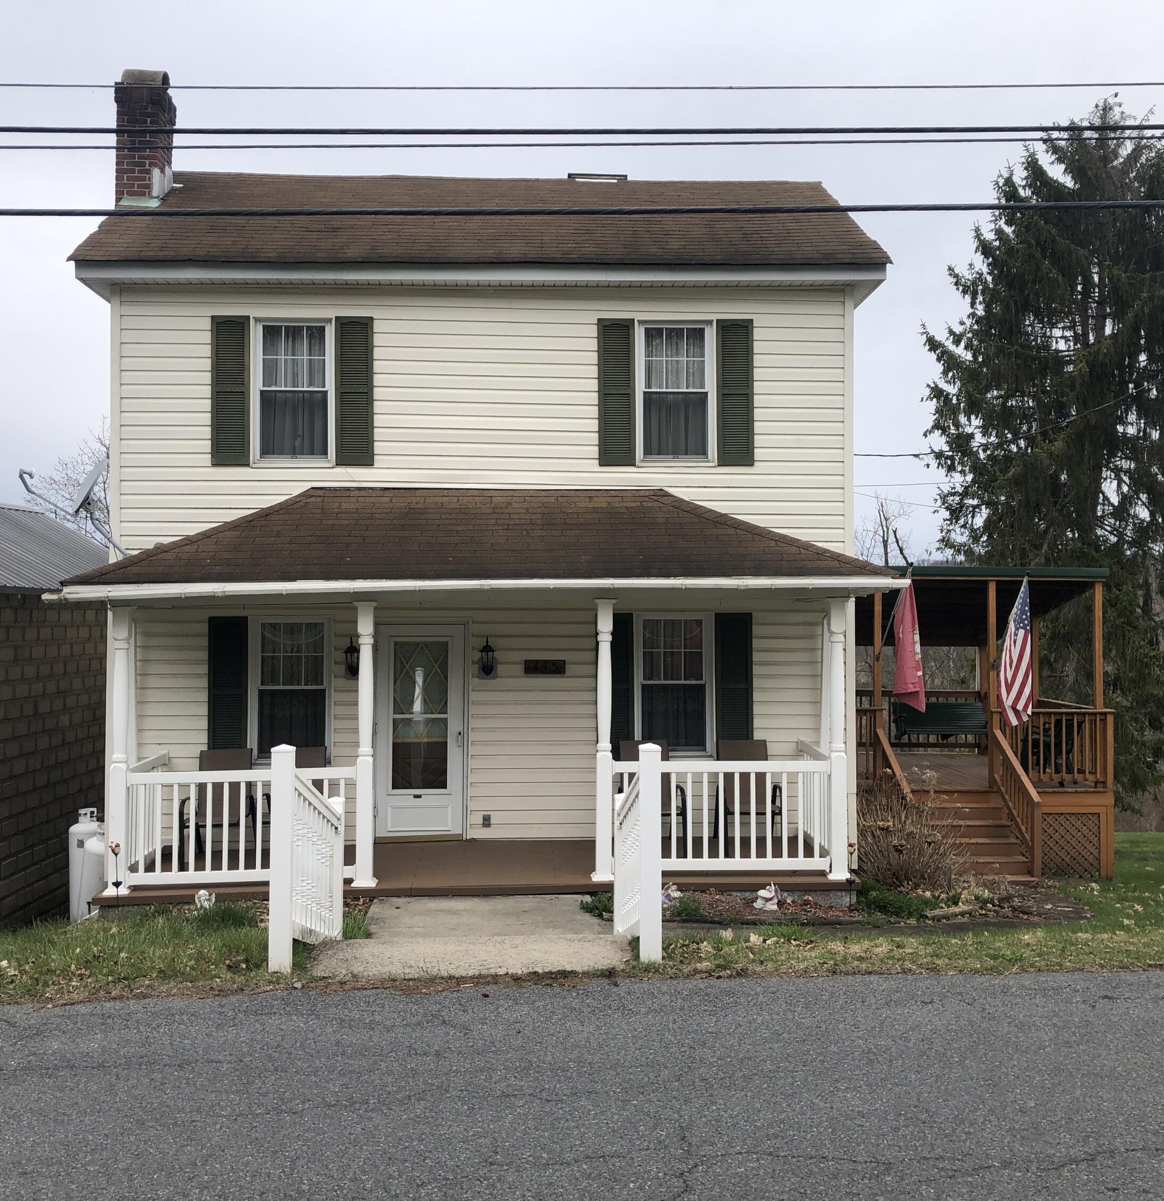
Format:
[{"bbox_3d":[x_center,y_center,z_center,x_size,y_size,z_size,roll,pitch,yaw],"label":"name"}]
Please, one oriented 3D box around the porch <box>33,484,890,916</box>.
[{"bbox_3d":[-0.801,0.704,11.222,6.740,3.500,1.760,0,-1,-3],"label":"porch"}]

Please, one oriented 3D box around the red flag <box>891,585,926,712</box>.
[{"bbox_3d":[3.435,0.447,13.600,0.370,1.460,0.360,0,-1,-3],"label":"red flag"}]

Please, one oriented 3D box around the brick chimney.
[{"bbox_3d":[-4.628,-4.859,13.754,0.458,1.534,0.720,0,-1,-3],"label":"brick chimney"}]

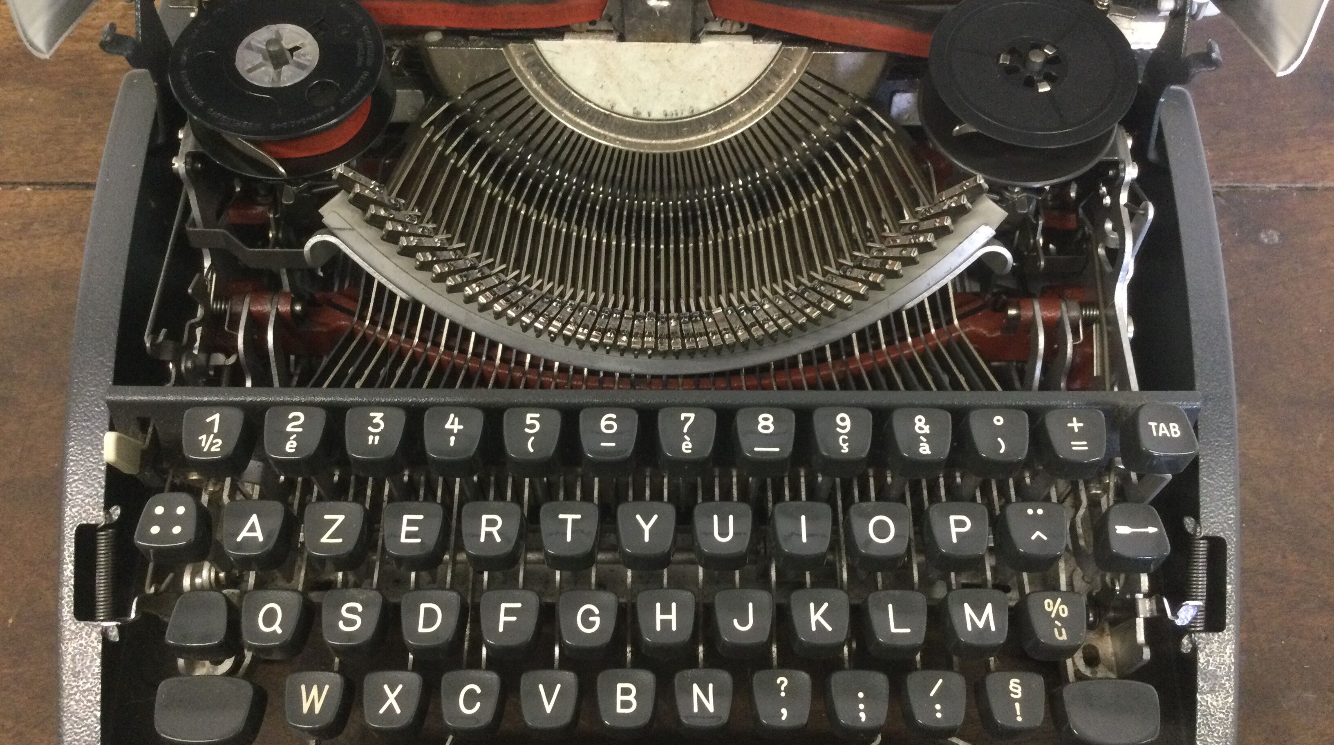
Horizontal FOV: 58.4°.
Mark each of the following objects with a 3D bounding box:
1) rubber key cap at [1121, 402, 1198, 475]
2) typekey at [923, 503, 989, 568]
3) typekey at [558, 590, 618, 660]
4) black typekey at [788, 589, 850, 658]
[{"bbox_3d":[0.124,0.017,0.300,0.015,0.010,0.015,1,62,-2],"label":"rubber key cap"},{"bbox_3d":[0.072,0.040,0.296,0.015,0.009,0.015,0,62,-1],"label":"typekey"},{"bbox_3d":[-0.019,0.062,0.294,0.014,0.011,0.014,0,62,0],"label":"typekey"},{"bbox_3d":[0.038,0.063,0.298,0.015,0.010,0.015,1,62,-2],"label":"black typekey"}]

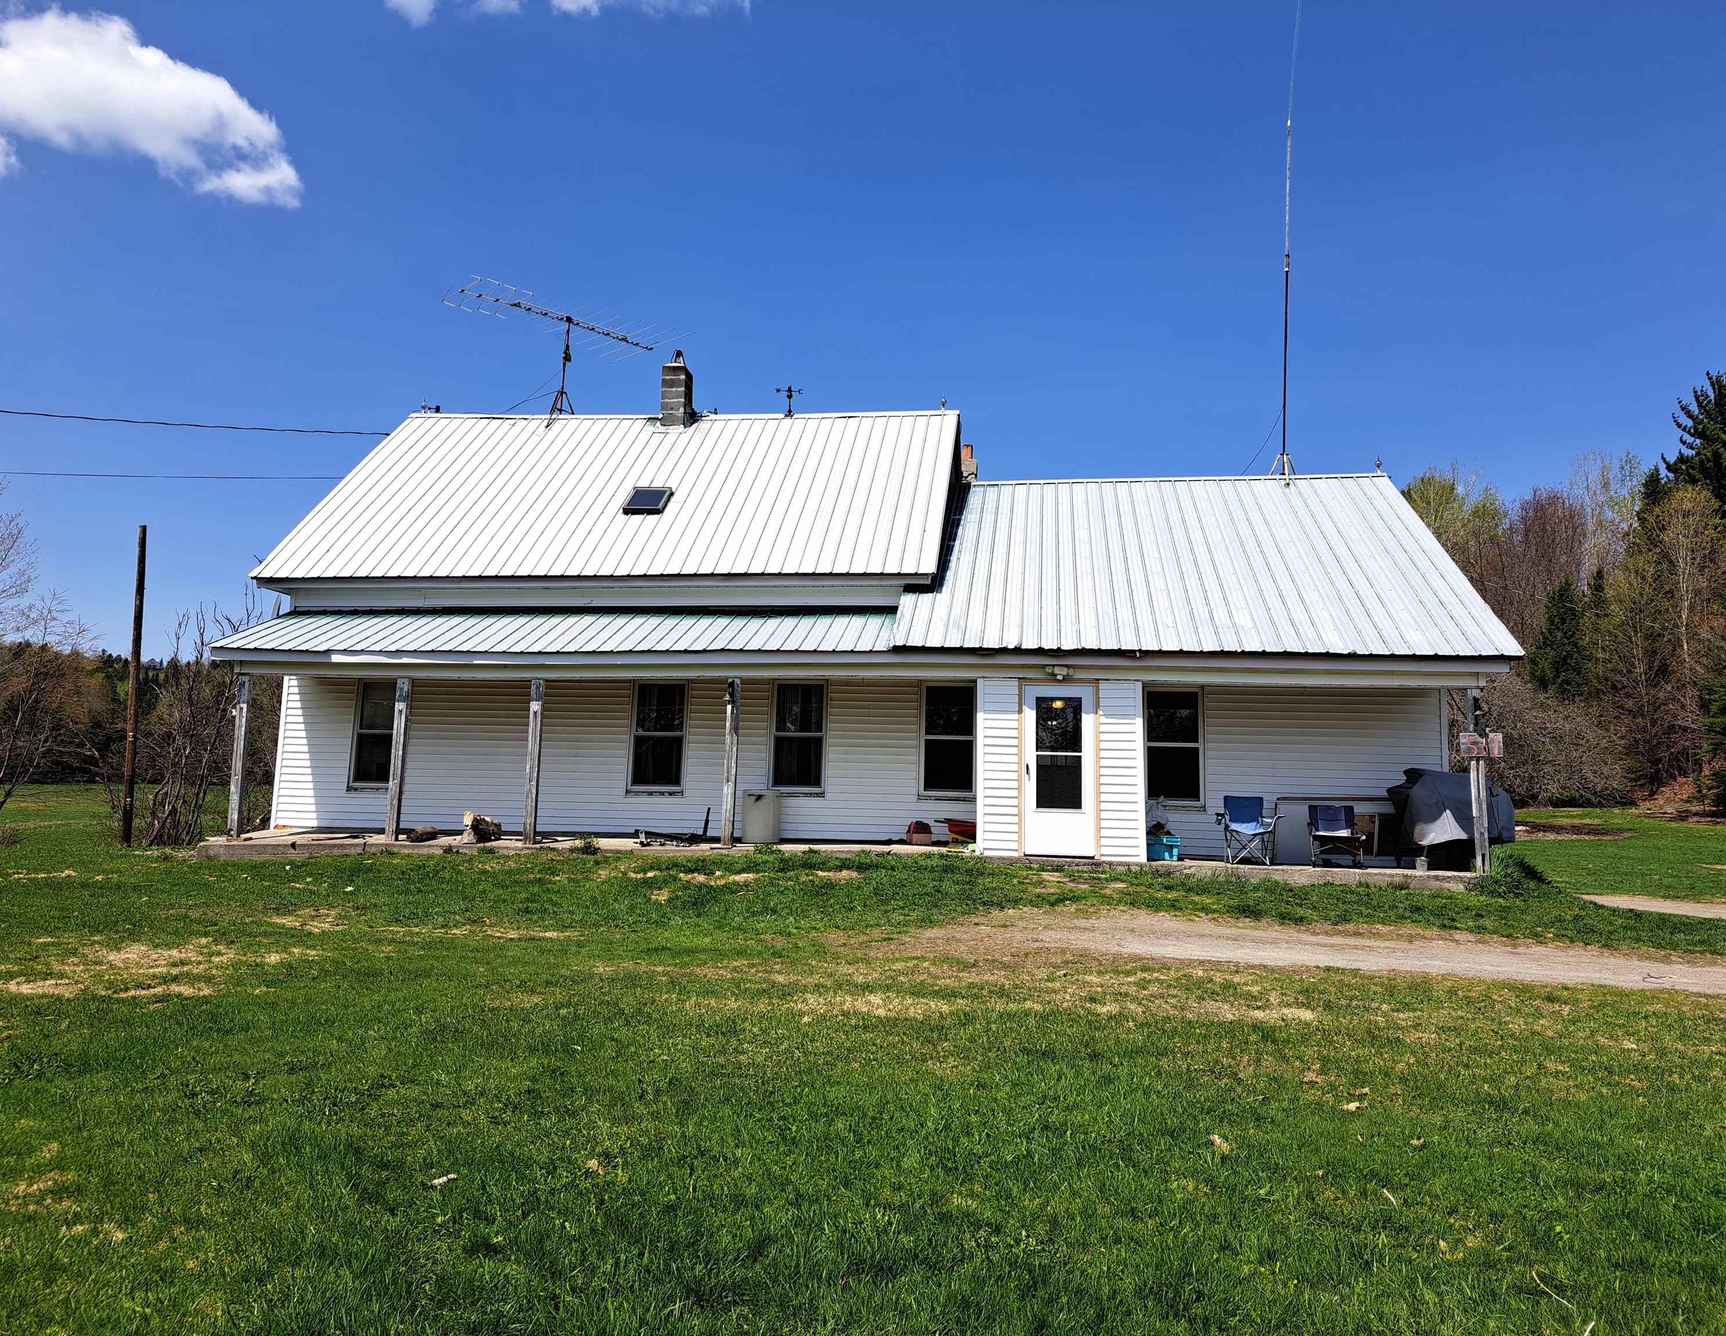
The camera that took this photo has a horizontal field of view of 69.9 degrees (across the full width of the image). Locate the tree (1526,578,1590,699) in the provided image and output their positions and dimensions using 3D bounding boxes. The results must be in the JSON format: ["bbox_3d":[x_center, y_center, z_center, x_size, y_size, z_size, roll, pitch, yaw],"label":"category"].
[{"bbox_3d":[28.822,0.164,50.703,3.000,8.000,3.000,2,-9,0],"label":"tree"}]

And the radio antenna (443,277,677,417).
[{"bbox_3d":[-5.214,-5.142,21.371,3.600,2.000,2.350,9,-12,-41],"label":"radio antenna"}]

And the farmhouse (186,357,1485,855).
[{"bbox_3d":[-0.026,-1.036,19.316,16.000,8.300,9.400,0,-9,8],"label":"farmhouse"}]

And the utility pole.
[{"bbox_3d":[-15.424,0.315,26.191,0.190,6.888,0.190,-2,-9,-1],"label":"utility pole"}]

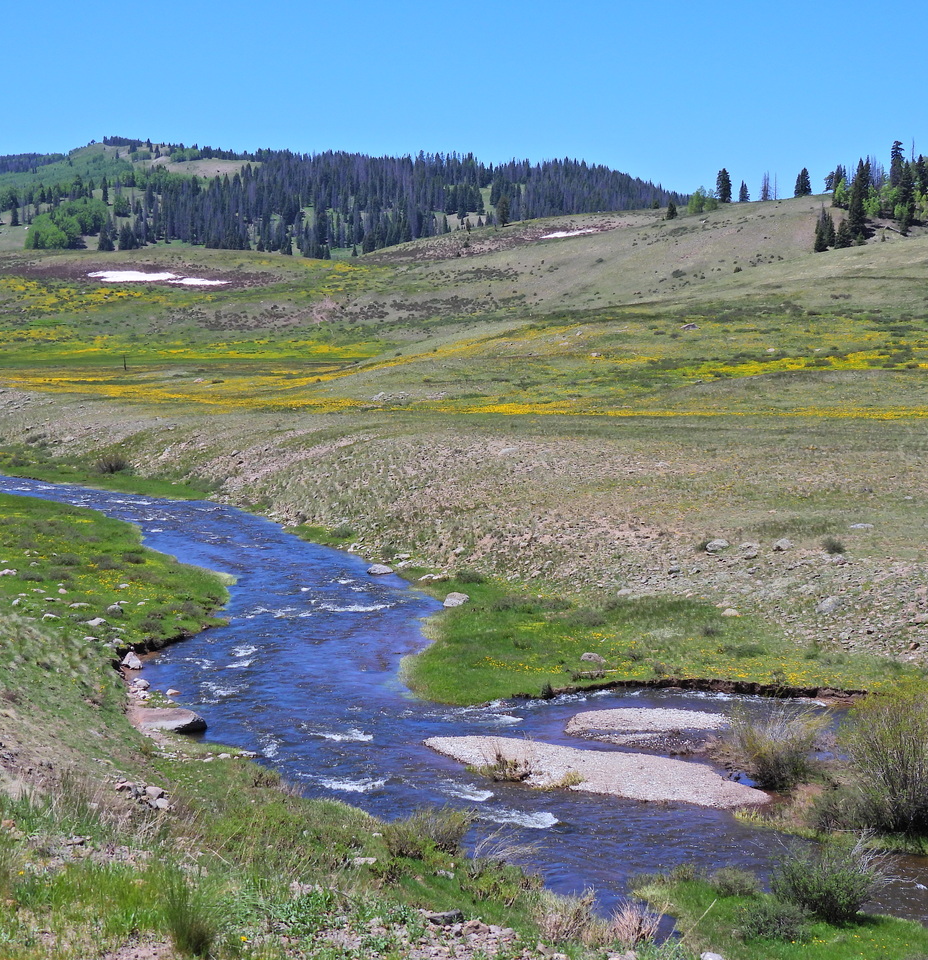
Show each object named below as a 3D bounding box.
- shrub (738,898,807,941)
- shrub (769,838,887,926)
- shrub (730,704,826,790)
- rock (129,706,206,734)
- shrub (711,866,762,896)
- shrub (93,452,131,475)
[{"bbox_3d":[4.763,6.786,31.400,1.030,0.580,0.880,0,4,0],"label":"shrub"},{"bbox_3d":[5.827,6.452,32.600,1.800,1.330,1.600,0,4,0],"label":"shrub"},{"bbox_3d":[6.742,5.735,43.600,2.000,1.750,1.750,0,4,0],"label":"shrub"},{"bbox_3d":[-7.290,5.913,50.000,1.900,0.470,1.350,0,4,0],"label":"rock"},{"bbox_3d":[4.566,6.752,34.200,0.830,0.470,0.720,0,4,0],"label":"shrub"},{"bbox_3d":[-23.399,-1.095,135.000,2.500,1.400,2.100,0,4,0],"label":"shrub"}]

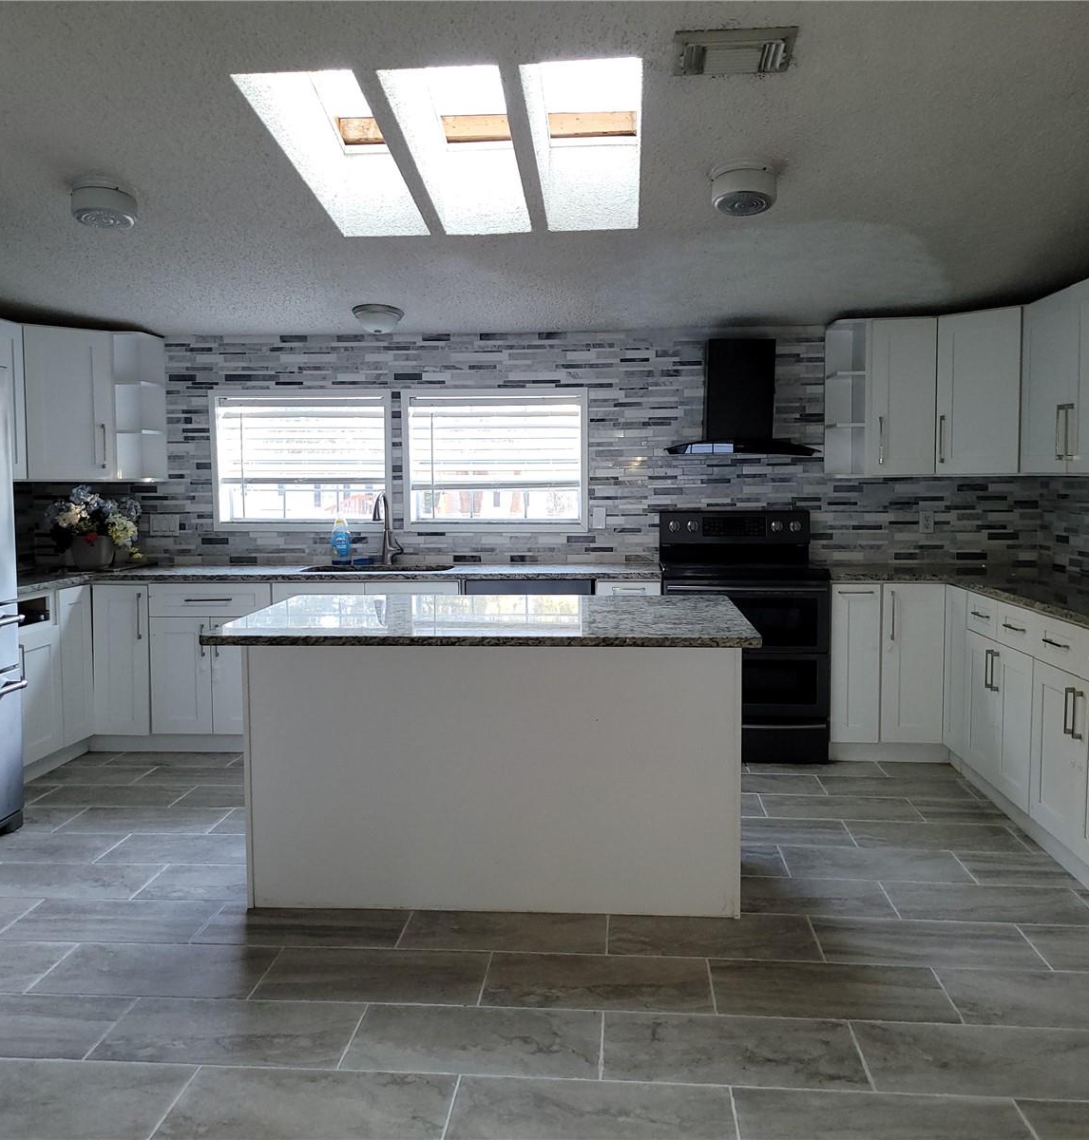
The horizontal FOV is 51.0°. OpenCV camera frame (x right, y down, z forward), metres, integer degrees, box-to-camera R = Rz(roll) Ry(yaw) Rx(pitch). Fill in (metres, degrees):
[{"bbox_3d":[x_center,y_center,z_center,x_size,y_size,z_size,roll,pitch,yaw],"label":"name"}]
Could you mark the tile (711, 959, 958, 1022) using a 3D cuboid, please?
[{"bbox_3d":[0.762,1.130,3.052,0.612,0.010,0.321,0,5,5],"label":"tile"}]

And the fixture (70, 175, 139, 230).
[{"bbox_3d":[-1.561,-1.301,4.052,0.226,0.110,0.226,0,-4,5],"label":"fixture"}]

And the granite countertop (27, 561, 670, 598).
[{"bbox_3d":[-1.159,0.057,5.270,3.394,0.036,1.768,0,5,5],"label":"granite countertop"}]

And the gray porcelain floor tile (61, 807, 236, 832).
[{"bbox_3d":[-1.587,1.005,4.551,0.612,0.010,0.321,0,5,5],"label":"gray porcelain floor tile"}]

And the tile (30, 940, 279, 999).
[{"bbox_3d":[-1.075,1.123,3.189,0.610,0.010,0.327,0,5,5],"label":"tile"}]

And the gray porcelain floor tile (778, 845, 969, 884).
[{"bbox_3d":[1.157,1.040,4.011,0.612,0.012,0.328,0,5,5],"label":"gray porcelain floor tile"}]

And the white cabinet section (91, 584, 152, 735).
[{"bbox_3d":[-2.010,0.411,5.755,0.290,0.745,0.520,0,5,5],"label":"white cabinet section"}]

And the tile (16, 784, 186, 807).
[{"bbox_3d":[-1.845,0.974,4.898,0.612,0.010,0.321,0,5,5],"label":"tile"}]

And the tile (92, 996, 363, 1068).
[{"bbox_3d":[-0.774,1.152,2.833,0.610,0.010,0.327,0,5,5],"label":"tile"}]

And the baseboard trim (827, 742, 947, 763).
[{"bbox_3d":[1.620,0.853,5.398,0.535,0.107,0.017,0,5,5],"label":"baseboard trim"}]

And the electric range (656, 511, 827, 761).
[{"bbox_3d":[0.958,0.301,5.605,0.768,1.150,0.680,0,5,5],"label":"electric range"}]

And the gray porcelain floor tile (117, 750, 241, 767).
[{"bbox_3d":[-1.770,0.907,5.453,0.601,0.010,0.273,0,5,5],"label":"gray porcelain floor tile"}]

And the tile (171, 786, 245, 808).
[{"bbox_3d":[-1.221,0.962,4.781,0.601,0.010,0.322,0,5,5],"label":"tile"}]

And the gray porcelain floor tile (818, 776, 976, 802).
[{"bbox_3d":[1.518,0.945,4.938,0.612,0.010,0.321,0,5,5],"label":"gray porcelain floor tile"}]

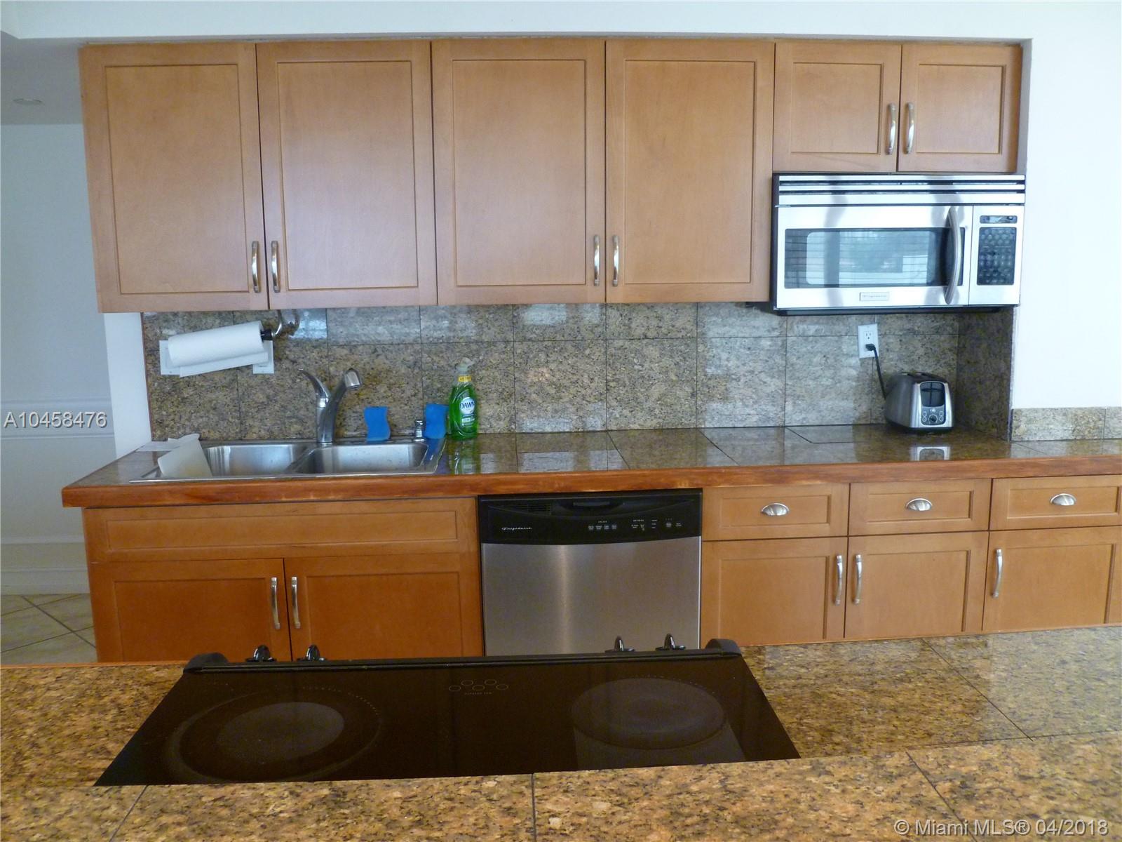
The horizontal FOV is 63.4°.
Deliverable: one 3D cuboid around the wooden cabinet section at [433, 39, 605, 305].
[{"bbox_3d":[-0.129,-0.733,2.796,0.499,0.740,0.319,-1,8,-4],"label":"wooden cabinet section"}]

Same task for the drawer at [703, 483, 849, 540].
[{"bbox_3d":[0.585,0.224,2.780,0.417,0.150,0.500,-1,8,-4],"label":"drawer"}]

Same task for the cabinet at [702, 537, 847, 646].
[{"bbox_3d":[0.587,0.603,2.877,0.417,0.629,0.590,-1,8,-4],"label":"cabinet"}]

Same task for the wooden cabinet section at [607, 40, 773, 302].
[{"bbox_3d":[0.368,-0.746,2.831,0.497,0.740,0.319,-1,8,-4],"label":"wooden cabinet section"}]

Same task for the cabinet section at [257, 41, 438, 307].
[{"bbox_3d":[-0.620,-0.720,2.761,0.487,0.740,0.319,-1,8,-4],"label":"cabinet section"}]

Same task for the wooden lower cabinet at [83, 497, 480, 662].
[{"bbox_3d":[-0.757,0.567,2.781,1.044,0.789,0.600,-1,8,-4],"label":"wooden lower cabinet"}]

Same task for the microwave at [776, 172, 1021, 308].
[{"bbox_3d":[0.997,-0.554,2.868,0.754,0.405,0.409,-1,8,-4],"label":"microwave"}]

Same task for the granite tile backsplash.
[{"bbox_3d":[0.024,-0.151,2.871,2.730,0.433,0.394,-1,8,-4],"label":"granite tile backsplash"}]

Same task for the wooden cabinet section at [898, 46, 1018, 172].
[{"bbox_3d":[1.181,-0.953,2.862,0.371,0.364,0.319,-1,8,-4],"label":"wooden cabinet section"}]

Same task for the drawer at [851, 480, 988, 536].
[{"bbox_3d":[0.998,0.213,2.808,0.412,0.150,0.500,-1,8,-4],"label":"drawer"}]

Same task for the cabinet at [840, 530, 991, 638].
[{"bbox_3d":[1.001,0.593,2.905,0.412,0.629,0.590,-1,8,-4],"label":"cabinet"}]

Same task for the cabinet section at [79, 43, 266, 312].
[{"bbox_3d":[-1.102,-0.708,2.727,0.479,0.740,0.319,-1,8,-4],"label":"cabinet section"}]

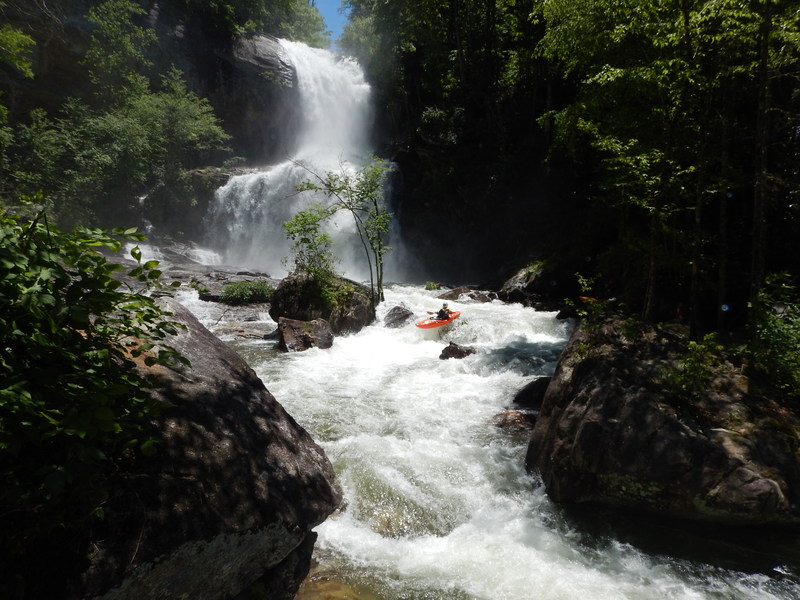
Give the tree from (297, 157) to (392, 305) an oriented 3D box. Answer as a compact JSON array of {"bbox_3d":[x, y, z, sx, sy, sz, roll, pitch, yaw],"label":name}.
[{"bbox_3d":[-2.651,-3.320,26.500,4.500,7.000,3.700,0,3,0],"label":"tree"}]

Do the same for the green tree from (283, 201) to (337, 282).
[{"bbox_3d":[-4.177,-2.700,25.600,2.450,3.600,2.300,0,3,0],"label":"green tree"}]

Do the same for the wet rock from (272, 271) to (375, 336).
[{"bbox_3d":[-3.566,0.159,25.200,4.700,2.650,3.900,0,3,0],"label":"wet rock"}]

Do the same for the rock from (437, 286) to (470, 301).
[{"bbox_3d":[3.183,-0.387,33.000,2.000,0.850,1.500,0,3,0],"label":"rock"}]

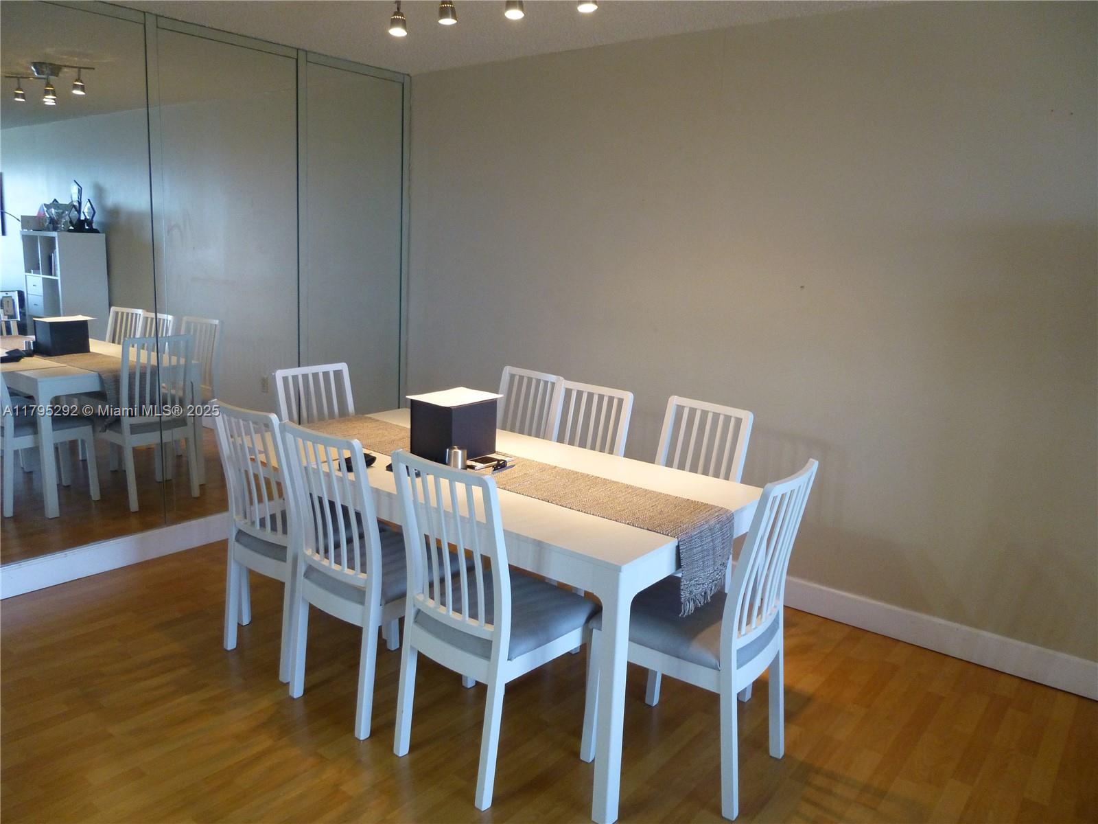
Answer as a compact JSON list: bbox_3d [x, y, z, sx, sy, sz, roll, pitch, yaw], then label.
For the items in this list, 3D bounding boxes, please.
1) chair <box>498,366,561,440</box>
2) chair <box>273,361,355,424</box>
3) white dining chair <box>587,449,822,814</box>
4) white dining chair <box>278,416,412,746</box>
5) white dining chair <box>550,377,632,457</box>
[{"bbox_3d":[-0.233,0.303,3.635,0.435,0.950,0.510,12,15,41],"label":"chair"},{"bbox_3d":[-0.923,0.291,3.551,0.510,0.950,0.435,12,14,40],"label":"chair"},{"bbox_3d":[0.445,0.589,2.312,0.510,0.950,0.435,10,14,35],"label":"white dining chair"},{"bbox_3d":[-0.559,0.489,2.614,0.435,0.950,0.510,11,14,37],"label":"white dining chair"},{"bbox_3d":[0.048,0.378,3.307,0.435,0.950,0.510,10,14,35],"label":"white dining chair"}]

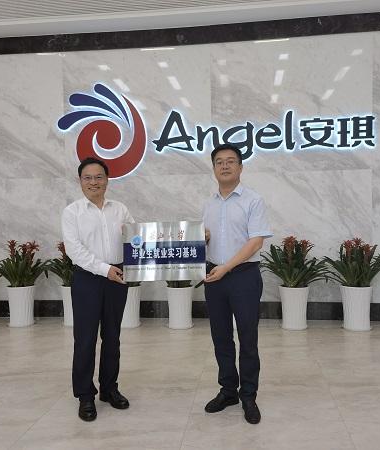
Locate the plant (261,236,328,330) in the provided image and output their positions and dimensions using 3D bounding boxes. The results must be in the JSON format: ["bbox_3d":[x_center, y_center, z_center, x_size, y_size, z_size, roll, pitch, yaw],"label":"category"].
[{"bbox_3d":[1.172,0.643,5.269,0.699,1.028,0.660,-1,2,7],"label":"plant"}]

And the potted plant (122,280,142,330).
[{"bbox_3d":[-0.729,0.681,5.510,0.617,0.998,0.598,-1,2,7],"label":"potted plant"}]

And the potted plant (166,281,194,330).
[{"bbox_3d":[-0.119,0.676,5.419,0.607,0.994,0.588,-1,2,7],"label":"potted plant"}]

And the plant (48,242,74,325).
[{"bbox_3d":[-1.385,0.683,5.609,0.639,1.009,0.620,-1,2,7],"label":"plant"}]

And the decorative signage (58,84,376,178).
[{"bbox_3d":[0.238,-1.157,5.553,3.762,1.149,0.090,-1,2,7],"label":"decorative signage"}]

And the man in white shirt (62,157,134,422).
[{"bbox_3d":[-0.606,0.402,3.127,0.490,1.718,0.400,-2,2,-24],"label":"man in white shirt"}]

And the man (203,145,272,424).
[{"bbox_3d":[0.311,0.353,3.074,0.470,1.790,0.400,0,2,19],"label":"man"}]

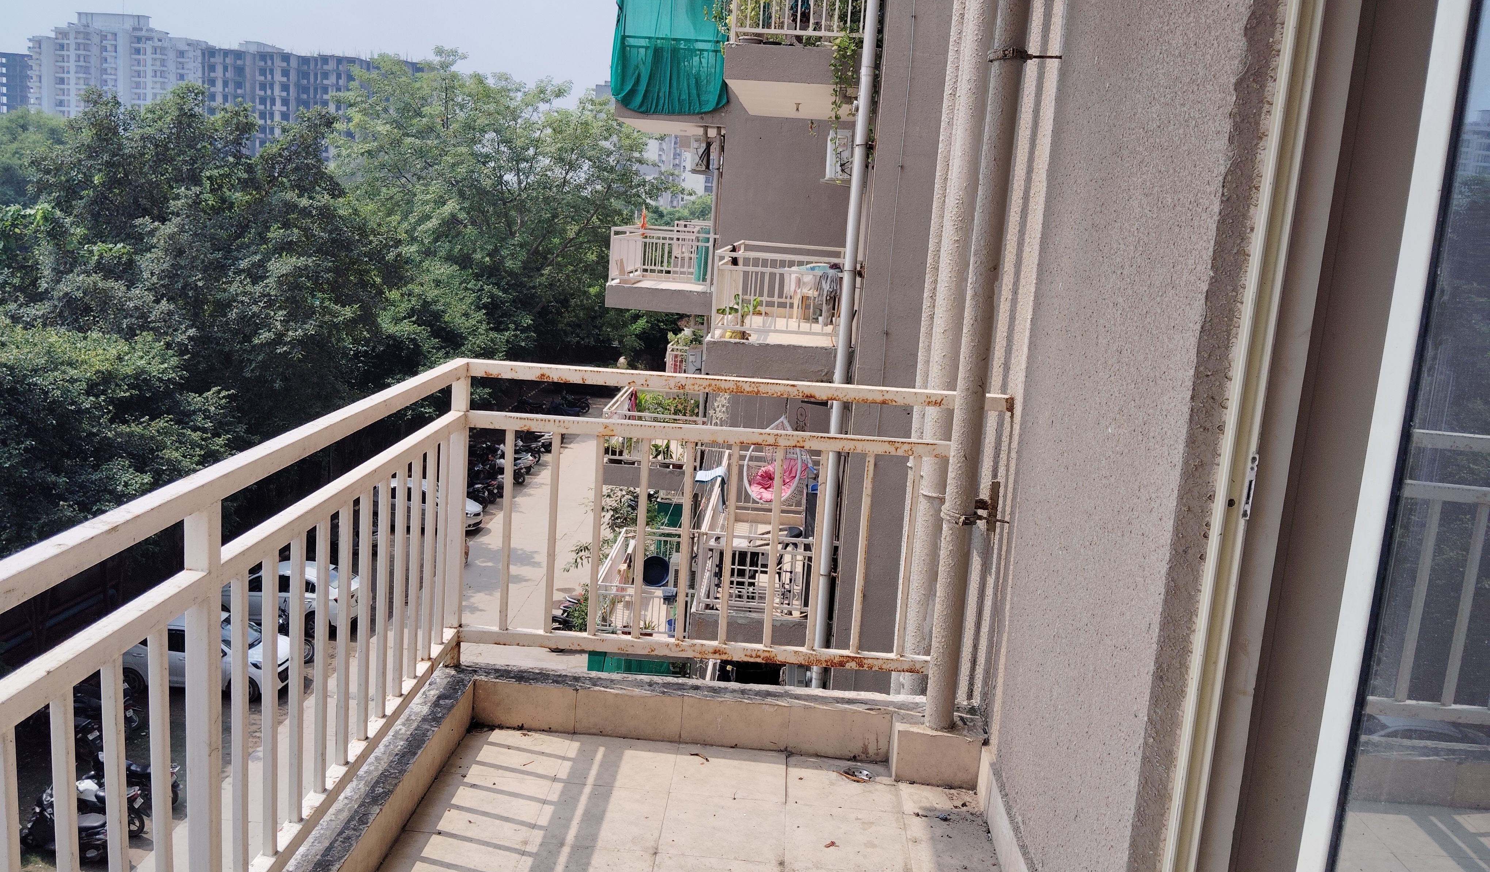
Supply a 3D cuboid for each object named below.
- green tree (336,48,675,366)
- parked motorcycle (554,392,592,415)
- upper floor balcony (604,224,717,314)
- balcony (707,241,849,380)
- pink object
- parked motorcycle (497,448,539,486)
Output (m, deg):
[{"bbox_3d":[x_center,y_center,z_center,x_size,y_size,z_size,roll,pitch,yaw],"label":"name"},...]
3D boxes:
[{"bbox_3d":[-12.826,-11.230,64.869,16.000,17.553,14.500,4,10,2],"label":"green tree"},{"bbox_3d":[-8.638,-1.756,60.667,1.950,1.100,0.720,4,10,2],"label":"parked motorcycle"},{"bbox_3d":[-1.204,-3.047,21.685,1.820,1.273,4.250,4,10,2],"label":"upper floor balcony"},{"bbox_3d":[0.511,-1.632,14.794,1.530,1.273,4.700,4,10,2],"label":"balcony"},{"bbox_3d":[0.388,0.570,15.766,0.680,0.550,0.550,12,13,37],"label":"pink object"},{"bbox_3d":[-8.673,1.127,45.312,1.850,1.100,0.700,4,10,2],"label":"parked motorcycle"}]

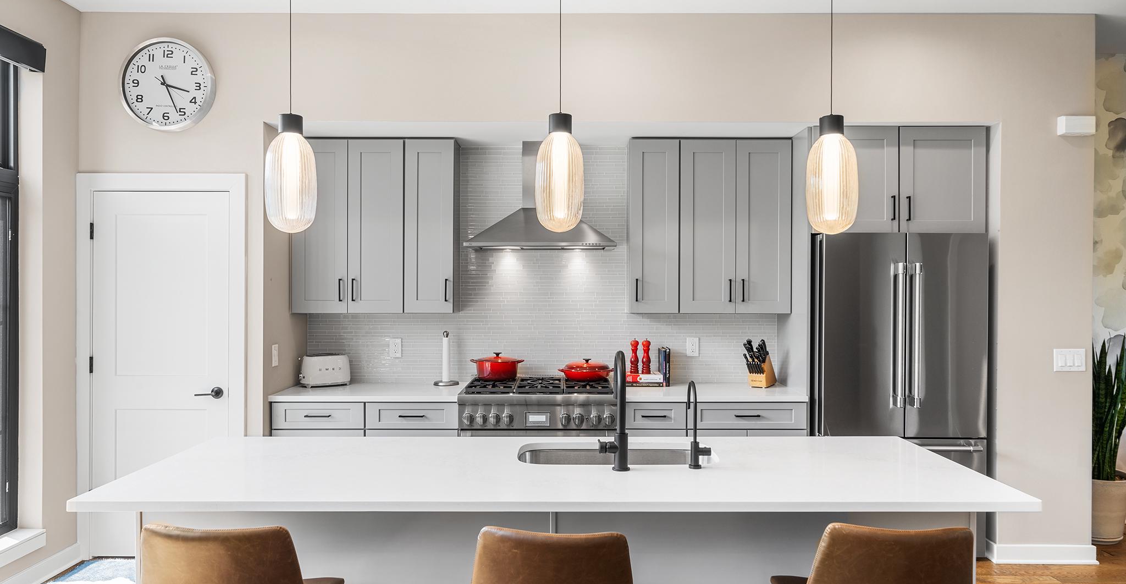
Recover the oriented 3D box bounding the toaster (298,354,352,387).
[{"bbox_3d":[-1.504,0.493,4.778,0.310,0.200,0.195,0,0,-30],"label":"toaster"}]

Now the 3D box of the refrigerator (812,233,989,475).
[{"bbox_3d":[1.901,0.594,4.471,0.910,1.830,0.780,0,0,0],"label":"refrigerator"}]

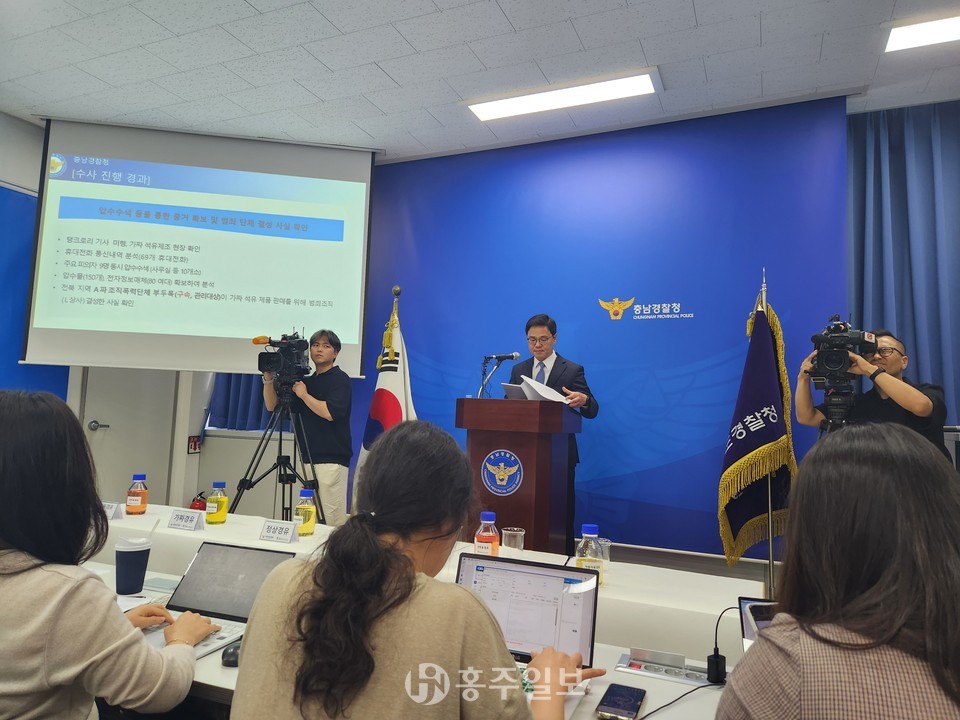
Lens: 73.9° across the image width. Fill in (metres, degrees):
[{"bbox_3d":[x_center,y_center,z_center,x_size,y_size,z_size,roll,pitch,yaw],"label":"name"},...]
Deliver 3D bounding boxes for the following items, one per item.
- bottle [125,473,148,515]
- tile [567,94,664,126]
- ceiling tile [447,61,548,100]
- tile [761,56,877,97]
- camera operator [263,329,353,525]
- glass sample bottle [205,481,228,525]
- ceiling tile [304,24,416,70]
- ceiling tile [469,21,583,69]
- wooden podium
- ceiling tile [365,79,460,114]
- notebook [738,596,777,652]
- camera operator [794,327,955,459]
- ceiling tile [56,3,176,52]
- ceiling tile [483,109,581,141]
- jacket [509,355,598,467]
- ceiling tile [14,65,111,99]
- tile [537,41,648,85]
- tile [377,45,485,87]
[{"bbox_3d":[-1.576,0.620,2.943,0.086,0.176,0.086,0,-5,24],"label":"bottle"},{"bbox_3d":[0.894,-1.677,4.263,0.600,0.015,0.300,0,-5,24],"label":"tile"},{"bbox_3d":[0.104,-1.729,3.942,0.600,0.015,0.300,0,-5,24],"label":"ceiling tile"},{"bbox_3d":[1.987,-1.674,3.759,0.600,0.018,0.300,0,-5,24],"label":"tile"},{"bbox_3d":[-1.190,0.680,4.400,0.540,1.743,0.550,-2,-6,38],"label":"camera operator"},{"bbox_3d":[-1.164,0.636,2.837,0.086,0.176,0.086,0,-5,24],"label":"glass sample bottle"},{"bbox_3d":[-0.685,-1.784,3.637,0.600,0.015,0.300,0,-5,24],"label":"ceiling tile"},{"bbox_3d":[0.258,-1.756,3.561,0.600,0.015,0.300,0,-5,24],"label":"ceiling tile"},{"bbox_3d":[0.170,0.830,3.321,0.591,1.230,0.440,0,-5,24],"label":"wooden podium"},{"bbox_3d":[-0.445,-1.730,4.183,0.600,0.015,0.300,0,-5,24],"label":"ceiling tile"},{"bbox_3d":[0.631,0.564,1.063,0.320,0.209,0.323,1,-5,12],"label":"notebook"},{"bbox_3d":[2.003,0.717,3.280,0.680,1.717,0.560,-1,-5,30],"label":"camera operator"},{"bbox_3d":[-2.030,-1.839,3.572,0.600,0.018,0.300,0,-5,24],"label":"ceiling tile"},{"bbox_3d":[0.341,-1.676,4.486,0.600,0.018,0.300,0,-5,24],"label":"ceiling tile"},{"bbox_3d":[0.443,0.297,3.900,0.550,0.700,0.360,0,-5,24],"label":"jacket"},{"bbox_3d":[-2.730,-1.810,4.219,0.600,0.015,0.300,0,-5,24],"label":"ceiling tile"},{"bbox_3d":[0.648,-1.729,3.697,0.600,0.018,0.300,0,-5,24],"label":"tile"},{"bbox_3d":[-0.290,-1.757,3.789,0.600,0.015,0.300,0,-5,24],"label":"tile"}]

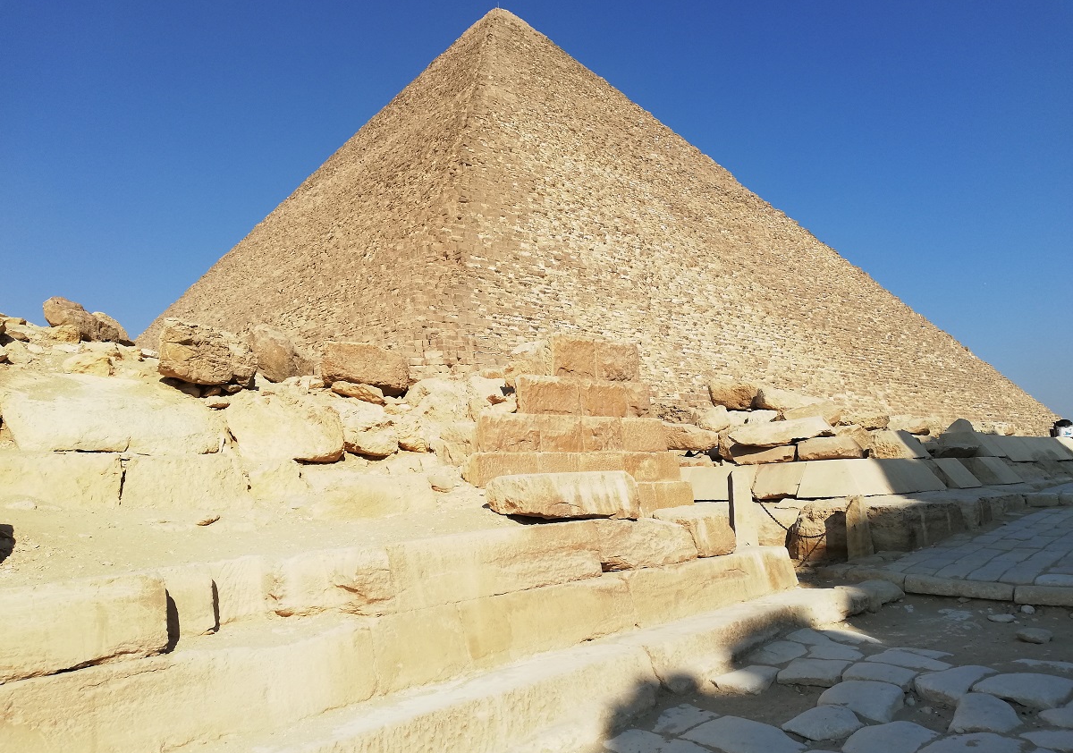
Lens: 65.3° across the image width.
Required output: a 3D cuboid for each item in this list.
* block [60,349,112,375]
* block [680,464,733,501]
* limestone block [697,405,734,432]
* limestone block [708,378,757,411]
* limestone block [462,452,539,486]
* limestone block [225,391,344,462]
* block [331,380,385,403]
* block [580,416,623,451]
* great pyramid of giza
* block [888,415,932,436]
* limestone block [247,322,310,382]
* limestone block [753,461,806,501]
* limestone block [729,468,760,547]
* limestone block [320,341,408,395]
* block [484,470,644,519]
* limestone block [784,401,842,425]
[{"bbox_3d":[-5.098,-0.152,9.520,0.600,0.290,0.450,1,-9,-20],"label":"block"},{"bbox_3d":[2.777,1.697,13.411,1.150,0.550,0.750,3,-10,-32],"label":"block"},{"bbox_3d":[3.179,0.761,14.947,0.650,0.480,0.550,0,-9,-15],"label":"limestone block"},{"bbox_3d":[3.731,0.342,16.000,0.700,0.560,0.700,5,-11,-39],"label":"limestone block"},{"bbox_3d":[-0.476,1.227,11.100,0.893,0.409,0.500,5,-11,-42],"label":"limestone block"},{"bbox_3d":[-2.878,0.598,9.600,1.150,0.737,0.600,4,-11,-38],"label":"limestone block"},{"bbox_3d":[-2.218,0.198,10.400,0.620,0.170,0.380,18,-17,-26],"label":"block"},{"bbox_3d":[0.813,0.889,12.787,0.880,0.500,0.500,5,-11,-40],"label":"block"},{"bbox_3d":[-8.043,-33.803,231.986,230.000,139.000,230.000,5,-12,-42],"label":"great pyramid of giza"},{"bbox_3d":[8.346,1.093,18.692,0.900,0.500,0.700,-2,-9,-5],"label":"block"},{"bbox_3d":[-3.624,-0.306,11.750,0.950,0.800,0.750,0,-9,-15],"label":"limestone block"},{"bbox_3d":[4.117,1.769,14.210,0.900,0.620,0.700,3,-10,-32],"label":"limestone block"},{"bbox_3d":[2.567,1.597,10.300,0.260,0.960,0.230,-1,-9,-12],"label":"limestone block"},{"bbox_3d":[-2.303,-0.097,11.200,1.000,0.580,0.650,5,-11,-39],"label":"limestone block"},{"bbox_3d":[0.289,1.332,9.402,1.600,0.480,0.650,-1,-9,-12],"label":"block"},{"bbox_3d":[5.682,0.746,17.200,0.939,0.382,0.600,-4,-7,-20],"label":"limestone block"}]

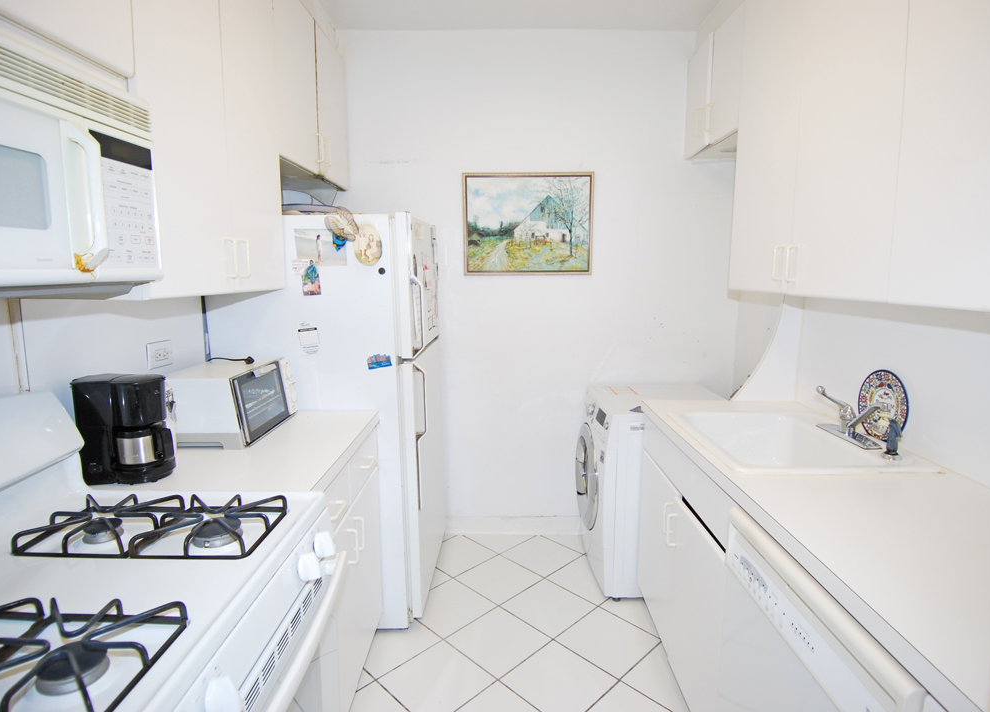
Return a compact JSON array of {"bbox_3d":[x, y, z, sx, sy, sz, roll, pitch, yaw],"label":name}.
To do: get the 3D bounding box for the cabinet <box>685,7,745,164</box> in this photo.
[{"bbox_3d":[1.088,-1.137,2.279,0.324,0.450,0.612,0,9,1],"label":"cabinet"}]

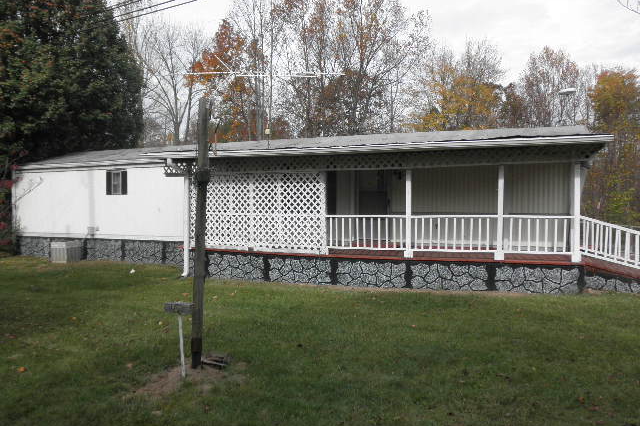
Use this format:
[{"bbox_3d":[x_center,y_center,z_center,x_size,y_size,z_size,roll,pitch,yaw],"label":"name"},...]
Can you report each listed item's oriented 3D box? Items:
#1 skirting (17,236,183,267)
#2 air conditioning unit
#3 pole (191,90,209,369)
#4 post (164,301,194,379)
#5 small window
[{"bbox_3d":[-6.880,1.130,15.800,6.450,0.680,0.120,0,1,20],"label":"skirting"},{"bbox_3d":[-7.620,1.165,15.600,0.640,0.630,0.640,0,1,20],"label":"air conditioning unit"},{"bbox_3d":[-1.246,0.214,5.400,0.110,2.830,0.110,2,1,0],"label":"pole"},{"bbox_3d":[-1.385,1.256,5.120,0.290,0.770,0.110,0,1,-6],"label":"post"},{"bbox_3d":[-6.070,-0.930,15.500,0.800,0.770,0.090,0,1,20],"label":"small window"}]

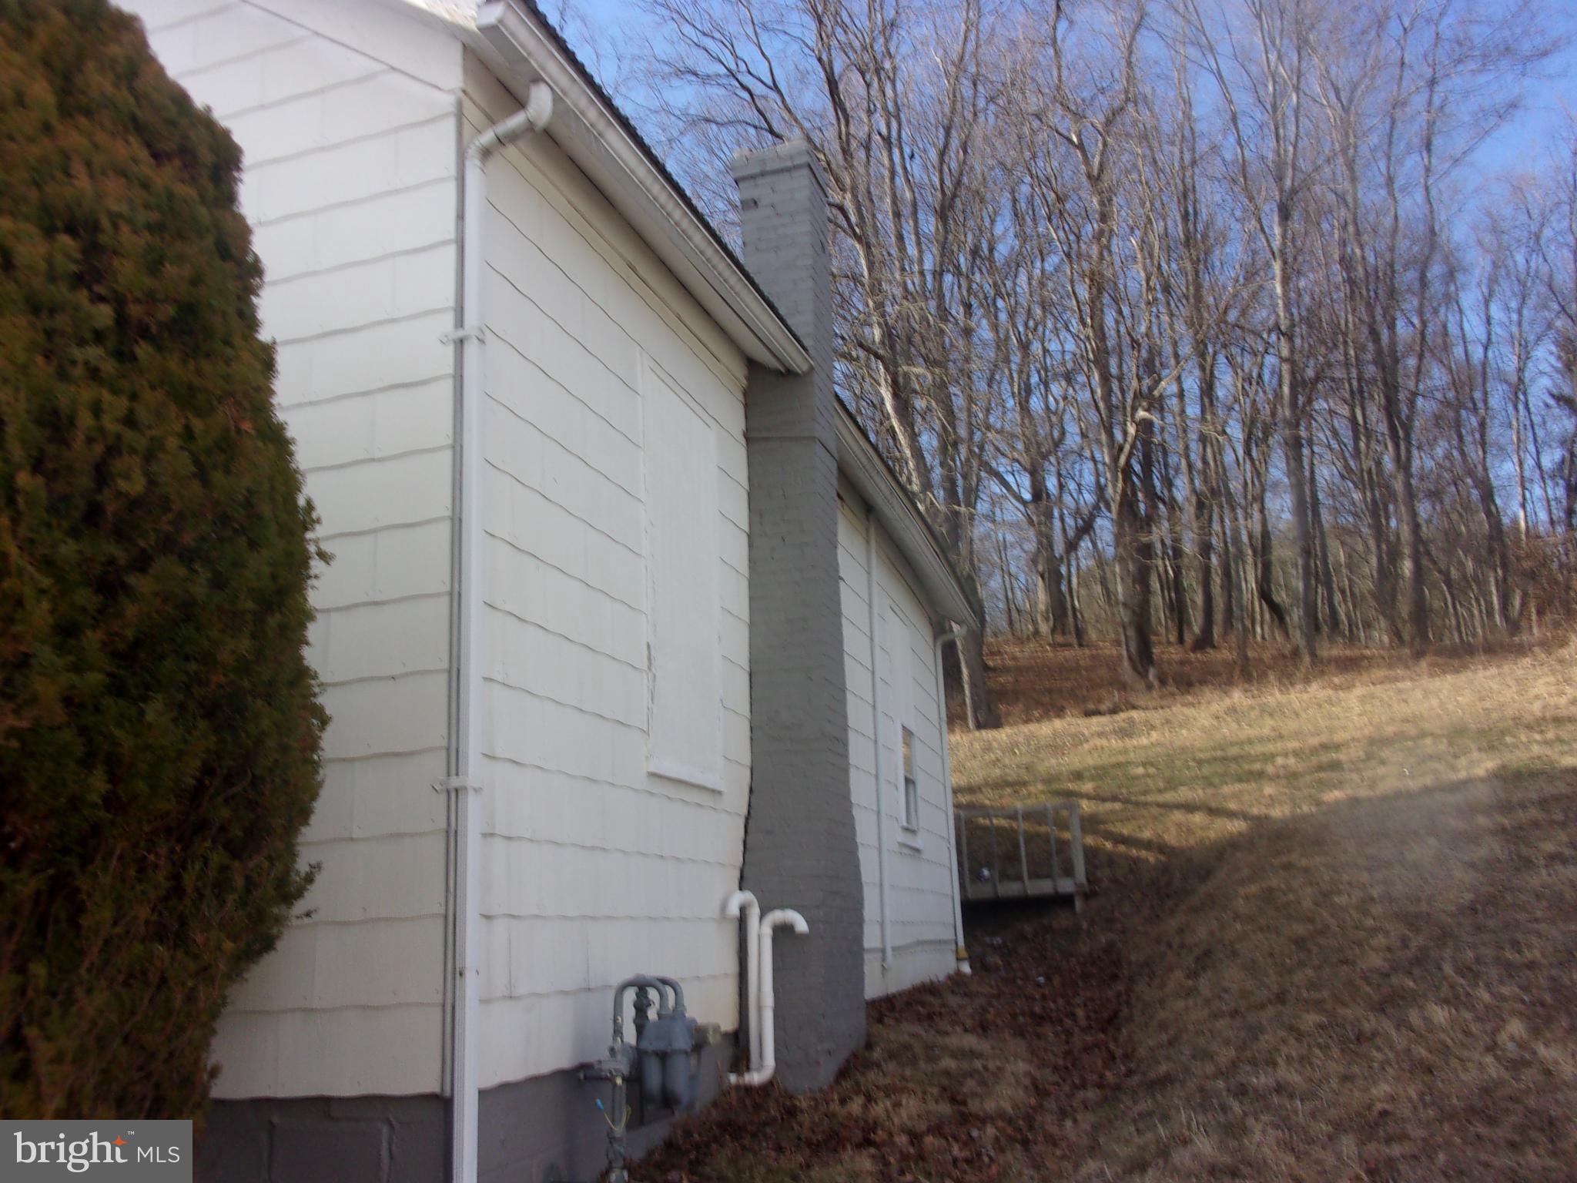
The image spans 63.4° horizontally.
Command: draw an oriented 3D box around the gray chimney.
[{"bbox_3d":[0.048,-0.047,6.899,0.460,5.059,0.736,-6,-15,18],"label":"gray chimney"}]

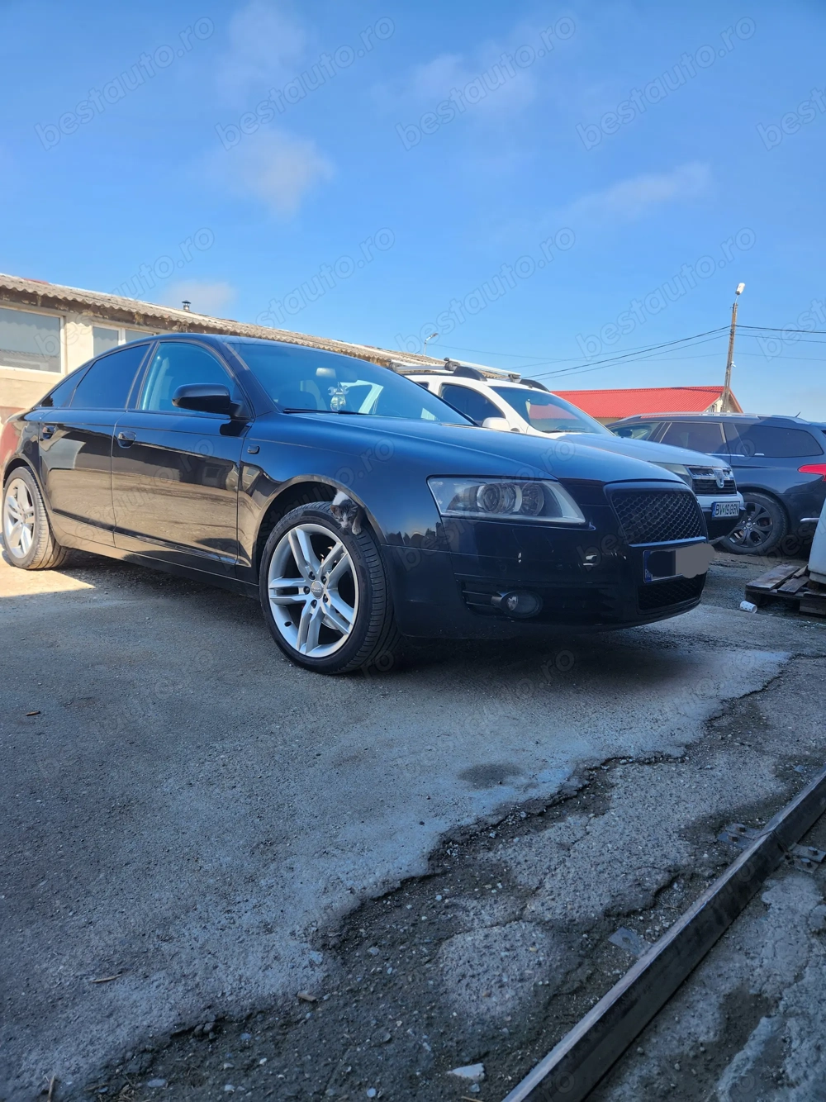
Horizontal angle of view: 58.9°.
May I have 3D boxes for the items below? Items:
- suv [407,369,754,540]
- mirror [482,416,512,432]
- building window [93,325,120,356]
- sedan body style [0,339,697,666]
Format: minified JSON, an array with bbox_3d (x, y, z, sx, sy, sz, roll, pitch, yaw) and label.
[{"bbox_3d":[0.961,-0.853,7.194,4.315,1.680,1.850,10,10,44],"label":"suv"},{"bbox_3d":[0.686,-1.012,5.970,0.140,0.165,0.235,10,10,42],"label":"mirror"},{"bbox_3d":[-5.795,-3.707,13.813,0.100,0.970,0.538,9,9,41],"label":"building window"},{"bbox_3d":[-0.835,-0.488,4.306,4.916,1.455,1.900,9,9,41],"label":"sedan body style"}]

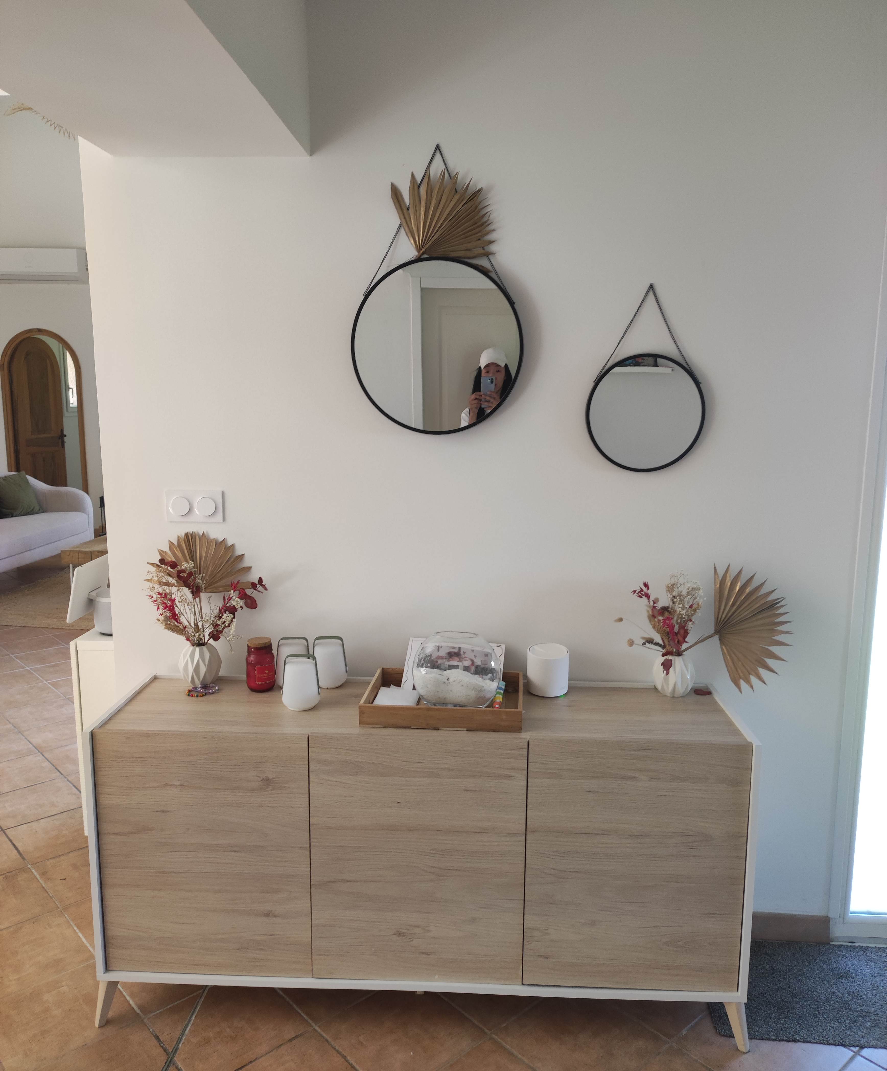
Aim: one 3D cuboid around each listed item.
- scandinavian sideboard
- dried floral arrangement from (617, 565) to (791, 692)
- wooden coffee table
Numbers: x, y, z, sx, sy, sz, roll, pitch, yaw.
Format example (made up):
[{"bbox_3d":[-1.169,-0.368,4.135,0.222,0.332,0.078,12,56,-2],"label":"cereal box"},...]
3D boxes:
[{"bbox_3d":[-0.053,0.800,2.207,1.540,0.747,0.440,1,8,3],"label":"scandinavian sideboard"},{"bbox_3d":[0.682,0.247,2.239,0.456,0.351,0.155,0,8,3],"label":"dried floral arrangement"},{"bbox_3d":[-2.756,0.236,7.522,0.650,0.380,1.150,1,8,3],"label":"wooden coffee table"}]

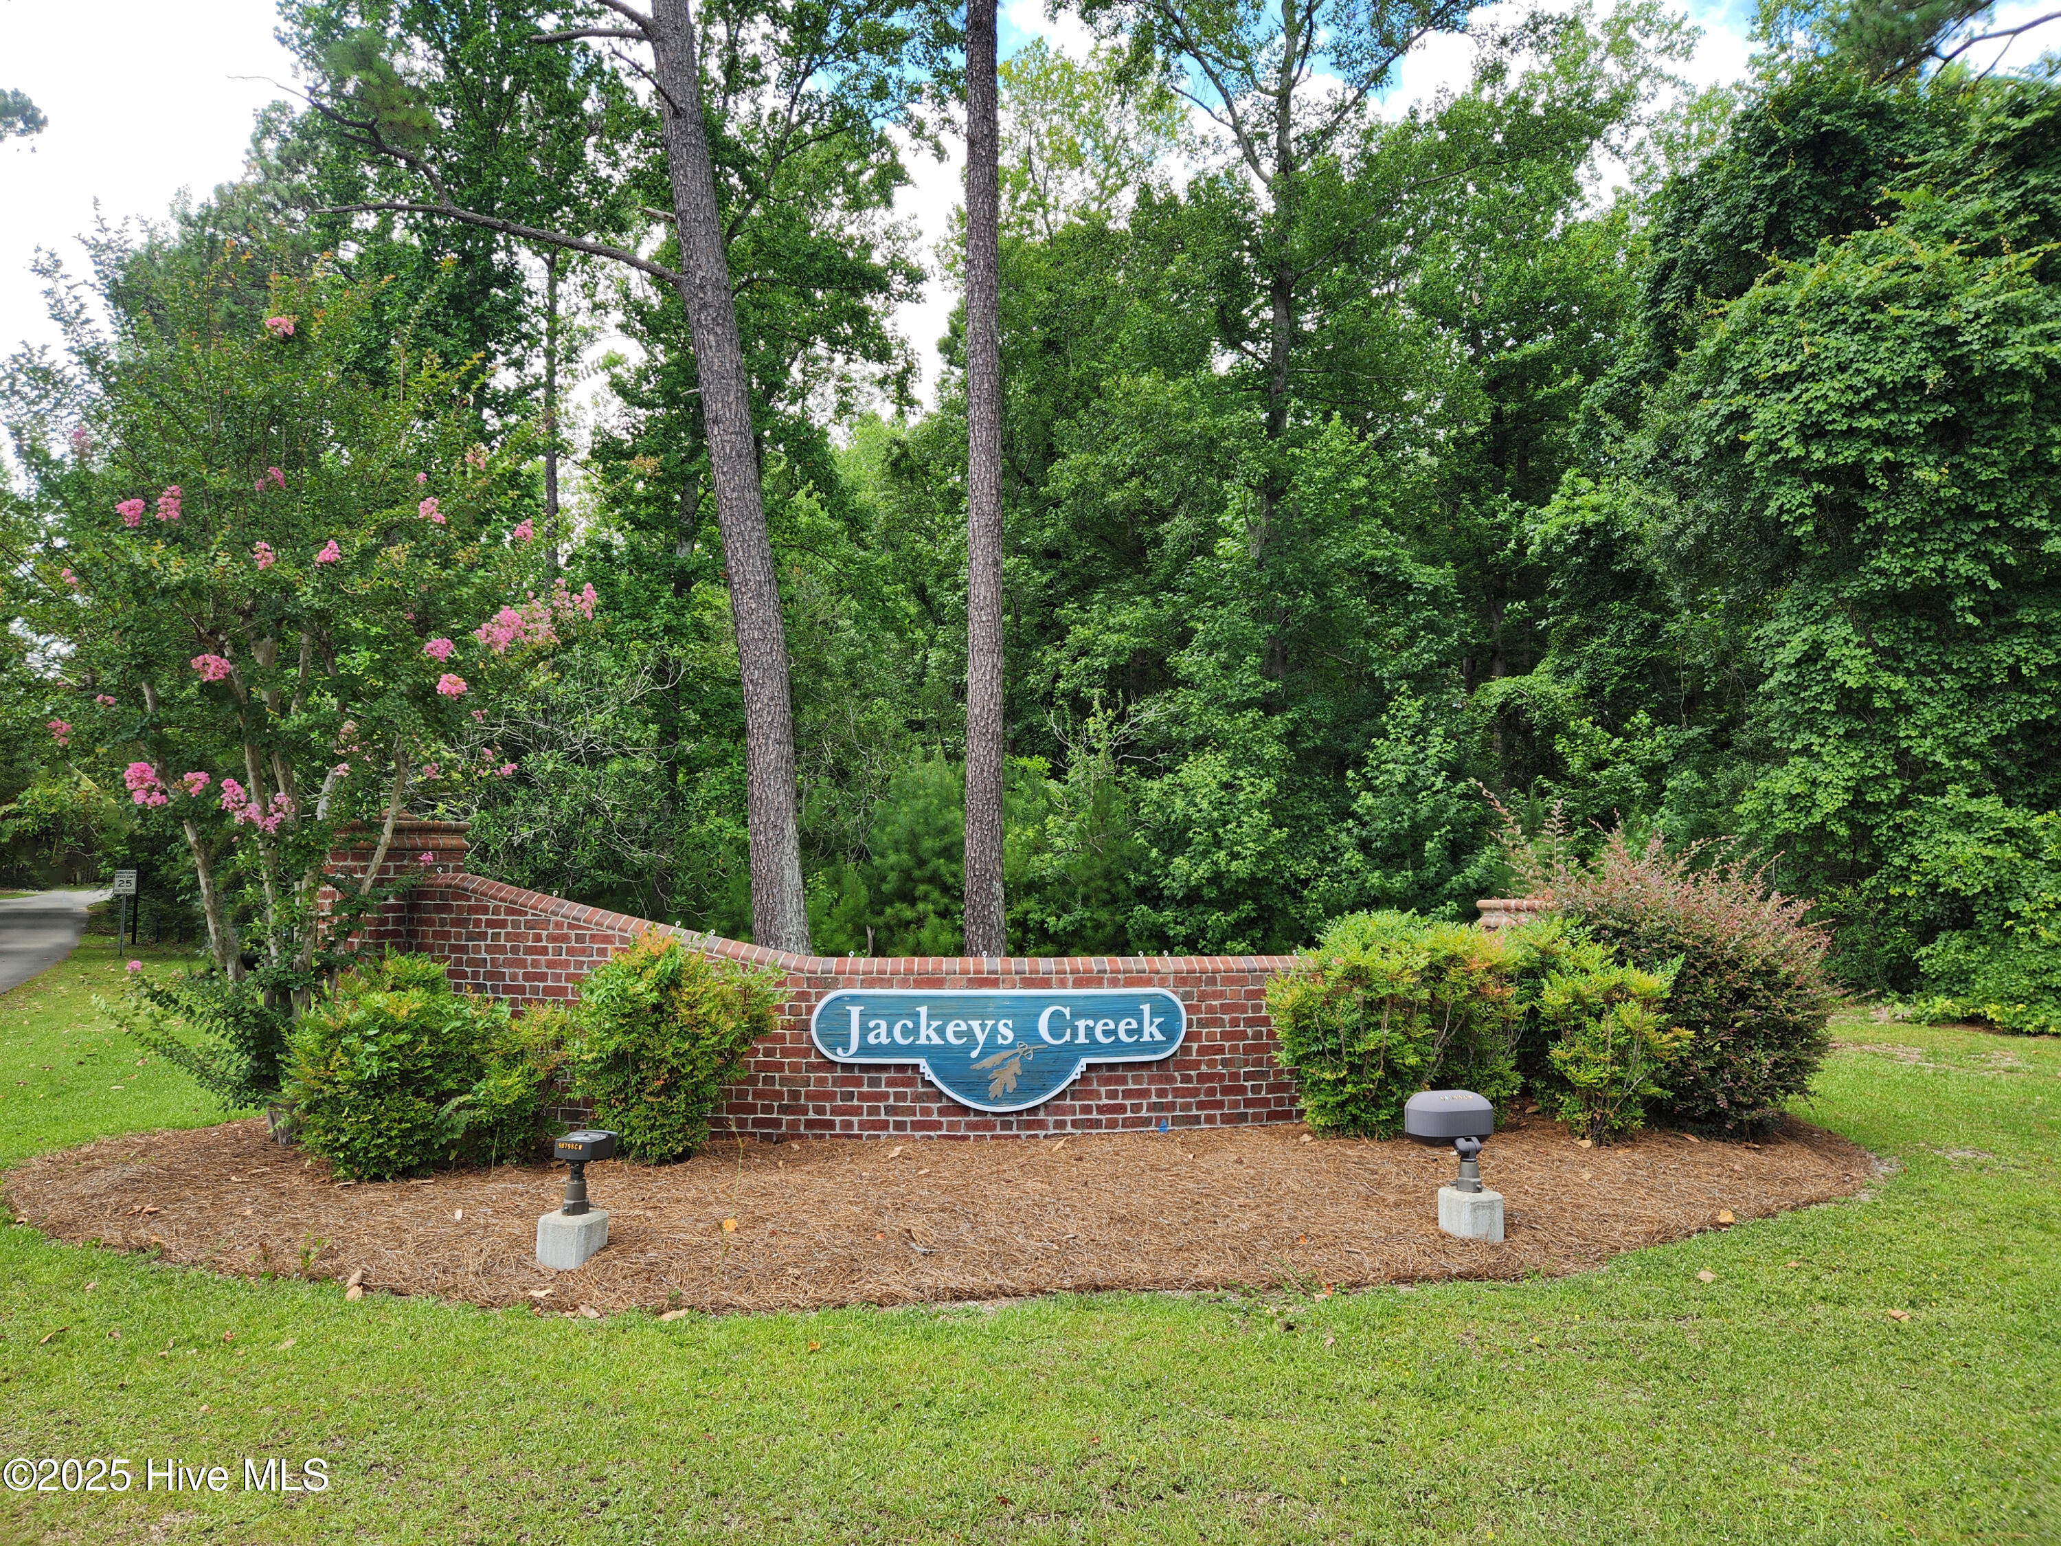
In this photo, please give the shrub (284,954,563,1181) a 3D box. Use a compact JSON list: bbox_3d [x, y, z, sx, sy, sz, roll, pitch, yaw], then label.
[{"bbox_3d":[-3.242,1.503,7.291,1.383,1.069,1.200,0,-5,0],"label":"shrub"}]

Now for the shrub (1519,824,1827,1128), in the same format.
[{"bbox_3d":[4.169,1.278,8.871,1.970,1.859,1.750,0,-5,0],"label":"shrub"}]

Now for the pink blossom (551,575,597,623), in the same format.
[{"bbox_3d":[-2.574,-0.981,7.722,0.259,0.263,0.220,0,-5,0],"label":"pink blossom"}]

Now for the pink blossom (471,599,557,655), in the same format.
[{"bbox_3d":[-2.876,-0.815,7.657,0.462,0.306,0.320,0,-5,0],"label":"pink blossom"}]

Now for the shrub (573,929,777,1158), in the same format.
[{"bbox_3d":[-1.981,1.486,7.645,1.162,1.176,0.980,0,-5,0],"label":"shrub"}]

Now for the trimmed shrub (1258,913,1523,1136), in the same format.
[{"bbox_3d":[2.176,1.487,8.229,1.507,1.312,1.050,0,-5,0],"label":"trimmed shrub"}]

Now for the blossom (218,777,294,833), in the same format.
[{"bbox_3d":[-4.278,0.178,7.564,0.397,0.311,0.300,0,-5,0],"label":"blossom"}]

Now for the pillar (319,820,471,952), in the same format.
[{"bbox_3d":[-4.090,1.207,8.742,0.670,1.921,0.670,-3,-6,32],"label":"pillar"}]

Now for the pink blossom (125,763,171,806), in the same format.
[{"bbox_3d":[-4.880,0.067,7.575,0.245,0.249,0.220,0,-5,0],"label":"pink blossom"}]

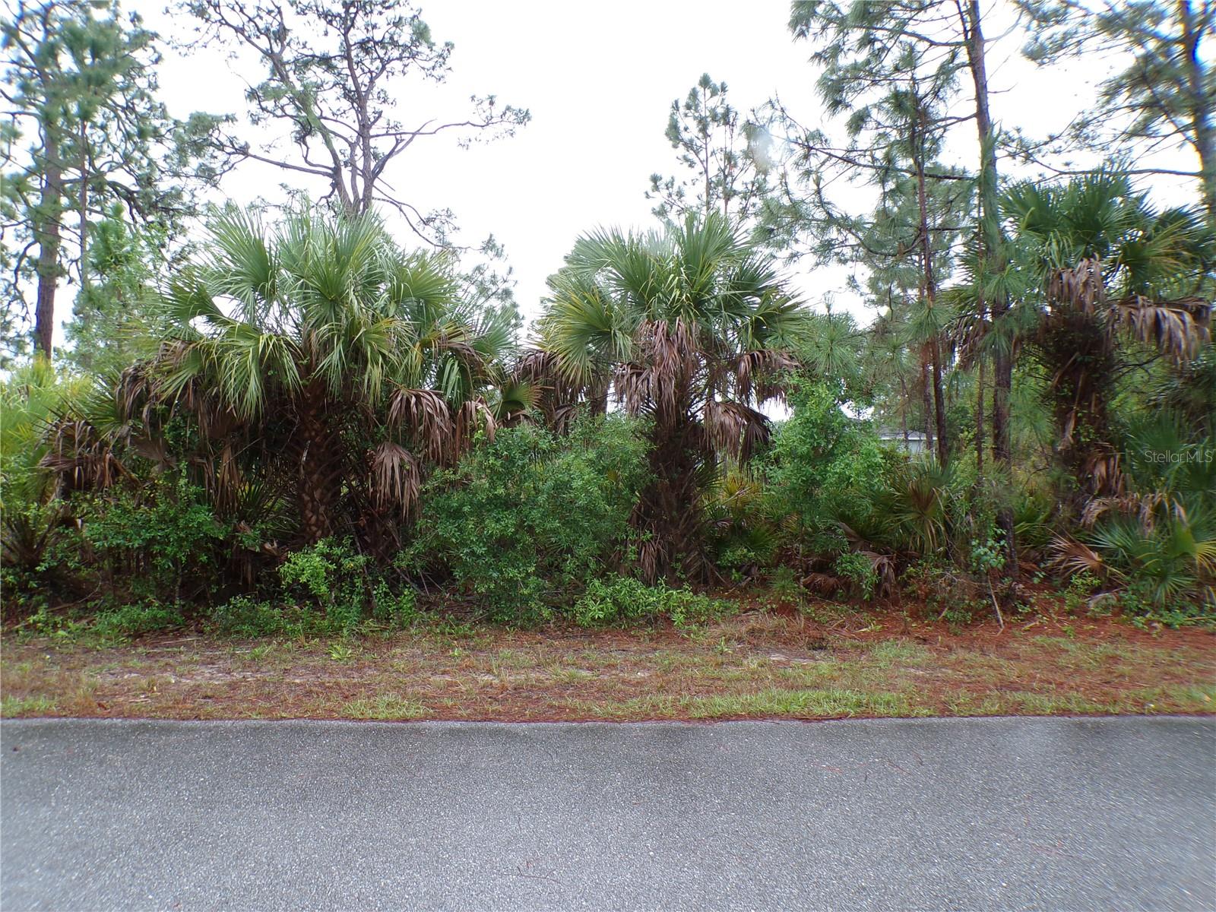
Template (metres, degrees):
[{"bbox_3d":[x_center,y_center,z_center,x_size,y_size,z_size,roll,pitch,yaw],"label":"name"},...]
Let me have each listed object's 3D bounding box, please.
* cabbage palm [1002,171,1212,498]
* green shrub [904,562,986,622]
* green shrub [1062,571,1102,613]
[{"bbox_3d":[6.476,-1.283,11.000,2.900,4.700,2.800,0,0,0],"label":"cabbage palm"},{"bbox_3d":[3.535,1.429,8.900,0.860,0.660,0.700,0,0,0],"label":"green shrub"},{"bbox_3d":[5.111,1.461,9.100,0.440,0.460,0.400,0,0,0],"label":"green shrub"}]

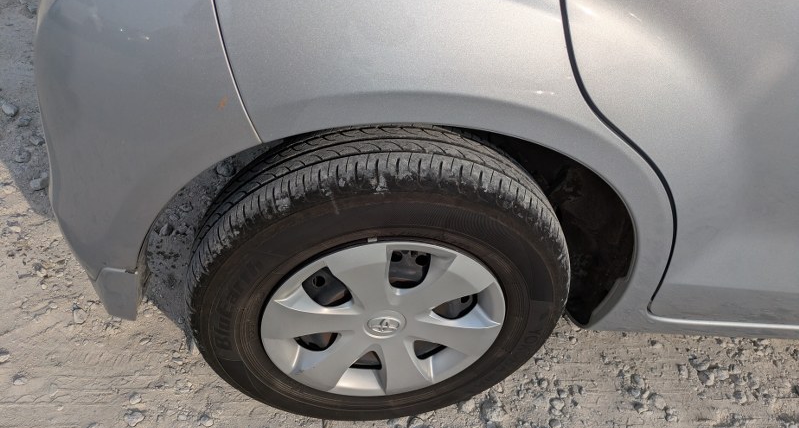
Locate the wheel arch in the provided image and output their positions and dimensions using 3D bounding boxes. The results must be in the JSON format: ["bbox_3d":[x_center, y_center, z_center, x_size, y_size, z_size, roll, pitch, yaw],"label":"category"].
[{"bbox_3d":[0.015,0.021,0.838,0.780,0.440,0.160,3,41,-10],"label":"wheel arch"}]

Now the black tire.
[{"bbox_3d":[-0.029,0.125,0.939,0.585,0.580,0.170,3,41,-10],"label":"black tire"}]

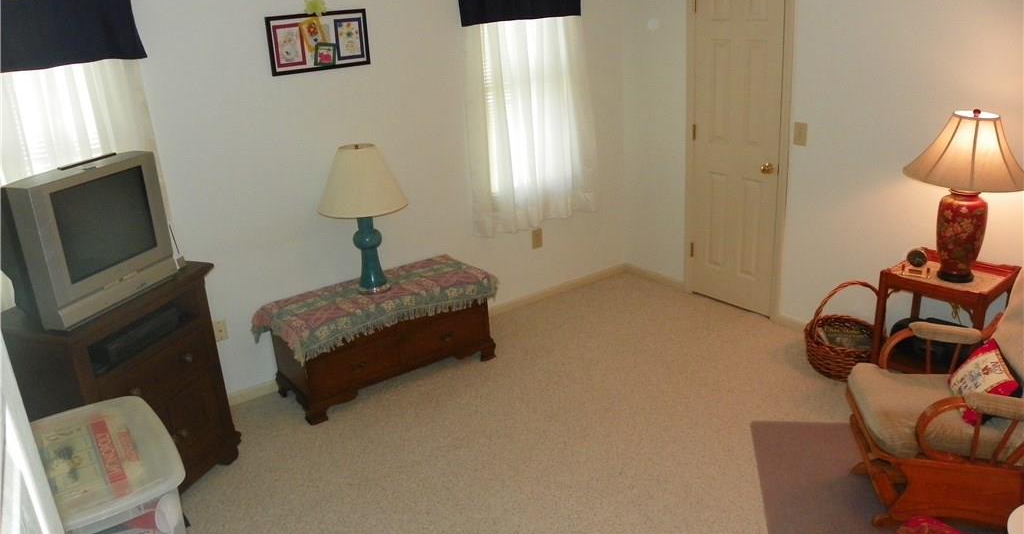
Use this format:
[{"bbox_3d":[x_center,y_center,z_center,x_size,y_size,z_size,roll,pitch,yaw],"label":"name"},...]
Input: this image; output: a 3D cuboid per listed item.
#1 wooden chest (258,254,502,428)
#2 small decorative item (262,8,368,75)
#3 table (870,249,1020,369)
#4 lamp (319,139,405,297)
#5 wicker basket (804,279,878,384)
[{"bbox_3d":[-0.689,0.361,4.188,1.154,0.512,0.478,-17,23,-32],"label":"wooden chest"},{"bbox_3d":[-0.966,-1.132,3.872,0.527,0.274,0.025,-17,23,-32],"label":"small decorative item"},{"bbox_3d":[1.986,0.311,3.580,0.388,0.657,0.448,-15,22,-29],"label":"table"},{"bbox_3d":[-0.773,-0.255,4.010,0.468,0.776,0.468,-17,23,-32],"label":"lamp"},{"bbox_3d":[1.714,0.296,3.921,0.418,0.497,0.418,5,21,23],"label":"wicker basket"}]

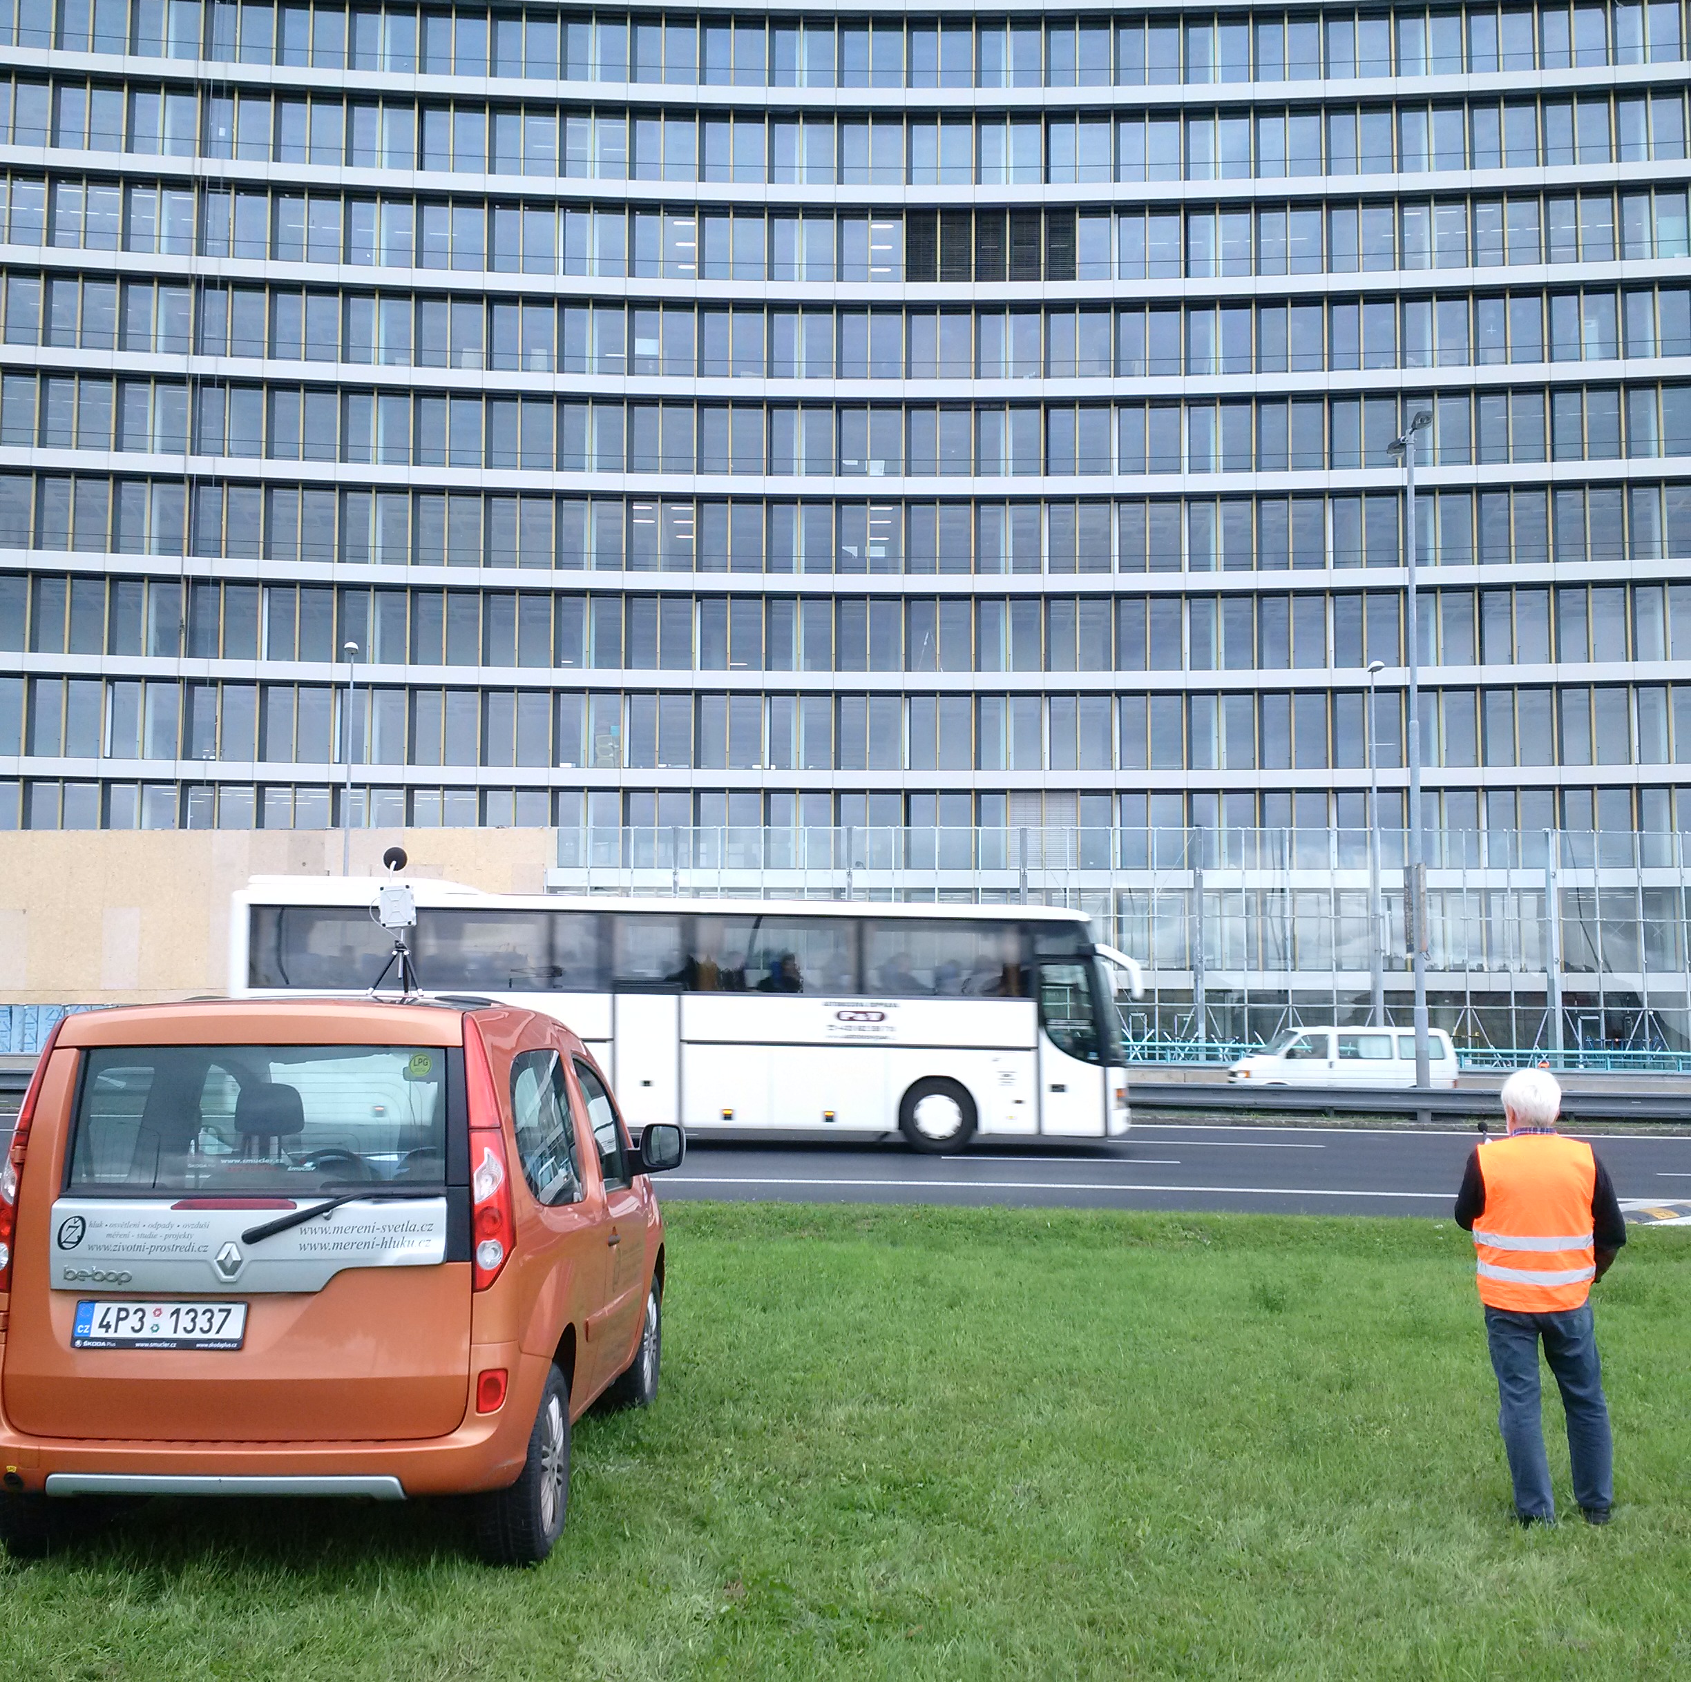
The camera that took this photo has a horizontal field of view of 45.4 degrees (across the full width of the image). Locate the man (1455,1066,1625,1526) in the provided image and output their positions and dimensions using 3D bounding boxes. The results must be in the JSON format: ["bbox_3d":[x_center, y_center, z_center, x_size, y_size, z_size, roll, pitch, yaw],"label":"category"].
[{"bbox_3d":[2.611,1.673,7.613,0.570,1.685,0.420,-1,-5,9],"label":"man"}]

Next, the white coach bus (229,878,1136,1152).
[{"bbox_3d":[-2.112,2.420,28.143,12.120,3.500,2.600,1,-5,0],"label":"white coach bus"}]

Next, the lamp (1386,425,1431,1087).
[{"bbox_3d":[9.996,-1.219,35.315,0.450,12.250,2.200,0,-5,0],"label":"lamp"}]

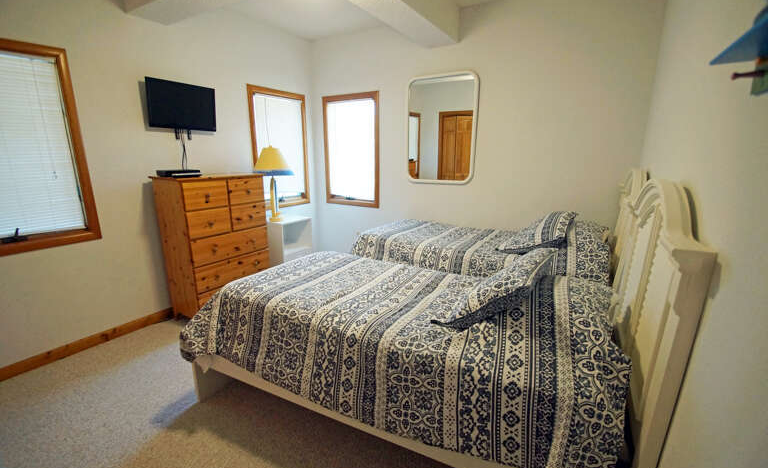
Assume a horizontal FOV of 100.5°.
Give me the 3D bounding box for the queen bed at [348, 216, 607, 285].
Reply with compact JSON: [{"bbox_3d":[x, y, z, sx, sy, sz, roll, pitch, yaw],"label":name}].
[{"bbox_3d":[0.739,0.393,2.540,1.930,0.710,0.900,7,14,27],"label":"queen bed"}]

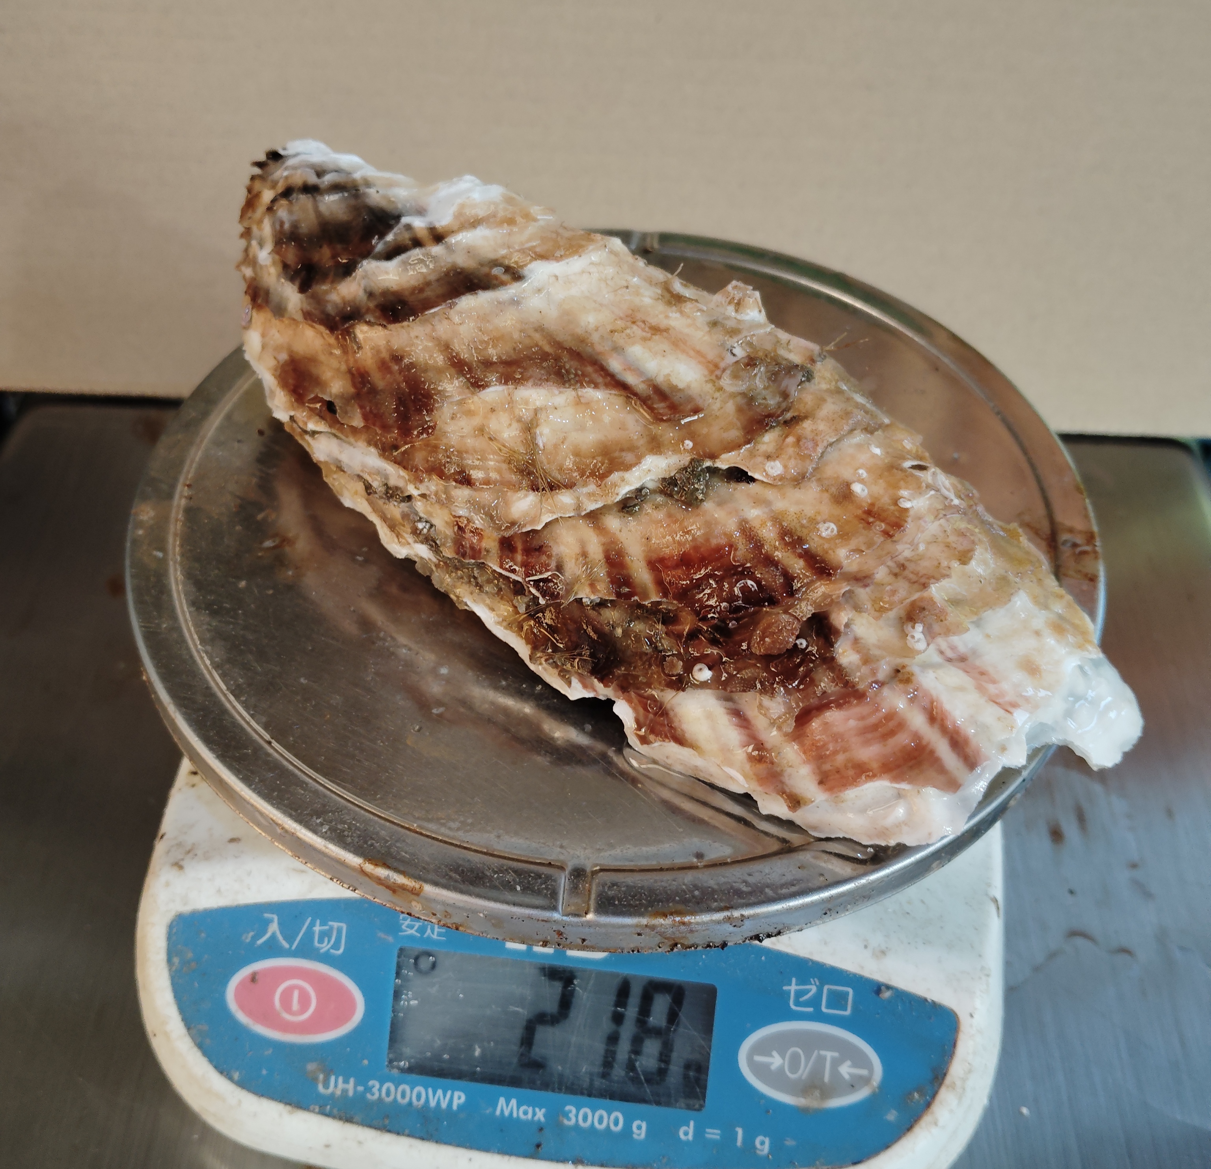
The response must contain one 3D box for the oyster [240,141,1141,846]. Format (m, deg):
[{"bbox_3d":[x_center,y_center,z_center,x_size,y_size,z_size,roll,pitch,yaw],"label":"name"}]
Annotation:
[{"bbox_3d":[0.001,-0.024,0.222,0.074,0.036,0.167,-35,57,-29],"label":"oyster"}]

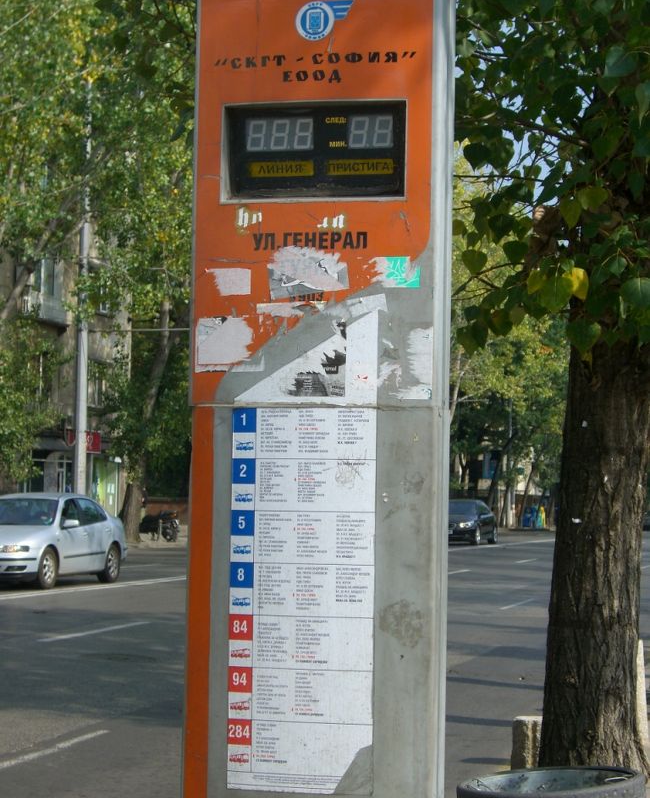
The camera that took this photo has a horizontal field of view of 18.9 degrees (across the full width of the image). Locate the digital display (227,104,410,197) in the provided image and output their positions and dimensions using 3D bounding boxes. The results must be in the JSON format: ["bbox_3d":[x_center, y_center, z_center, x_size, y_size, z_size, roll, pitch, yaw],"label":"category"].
[{"bbox_3d":[-0.011,-0.475,3.783,0.359,0.189,0.050,0,-3,14],"label":"digital display"}]

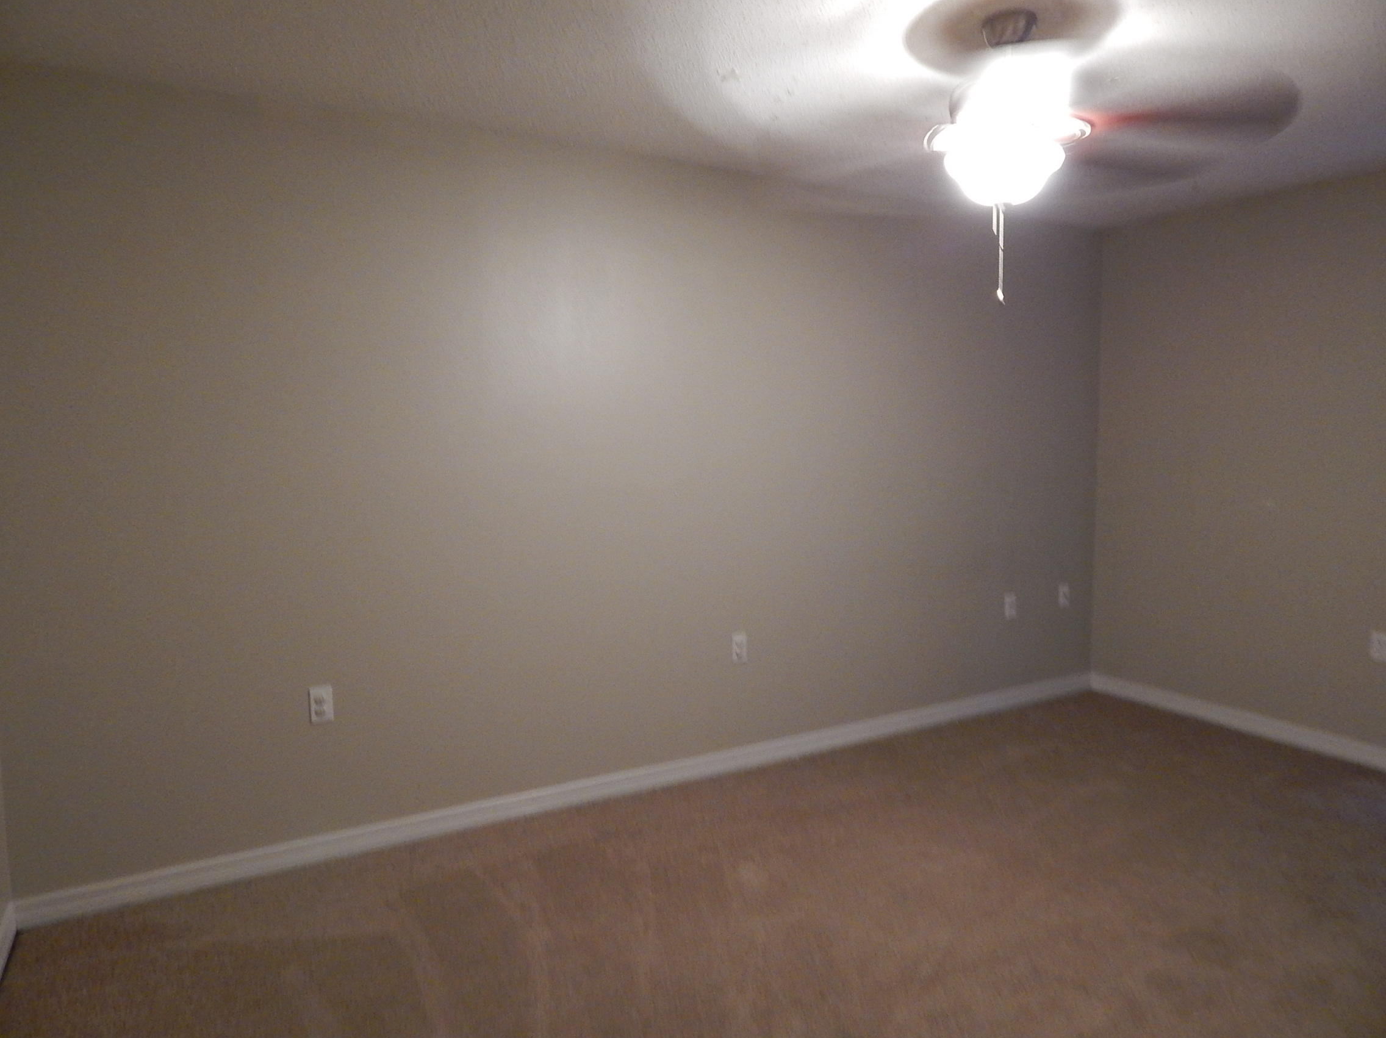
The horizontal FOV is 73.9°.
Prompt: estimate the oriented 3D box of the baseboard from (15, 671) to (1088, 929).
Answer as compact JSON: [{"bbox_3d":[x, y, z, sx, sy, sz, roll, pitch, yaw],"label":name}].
[{"bbox_3d":[0.107,1.008,3.819,4.747,0.091,0.015,-4,6,-30],"label":"baseboard"}]

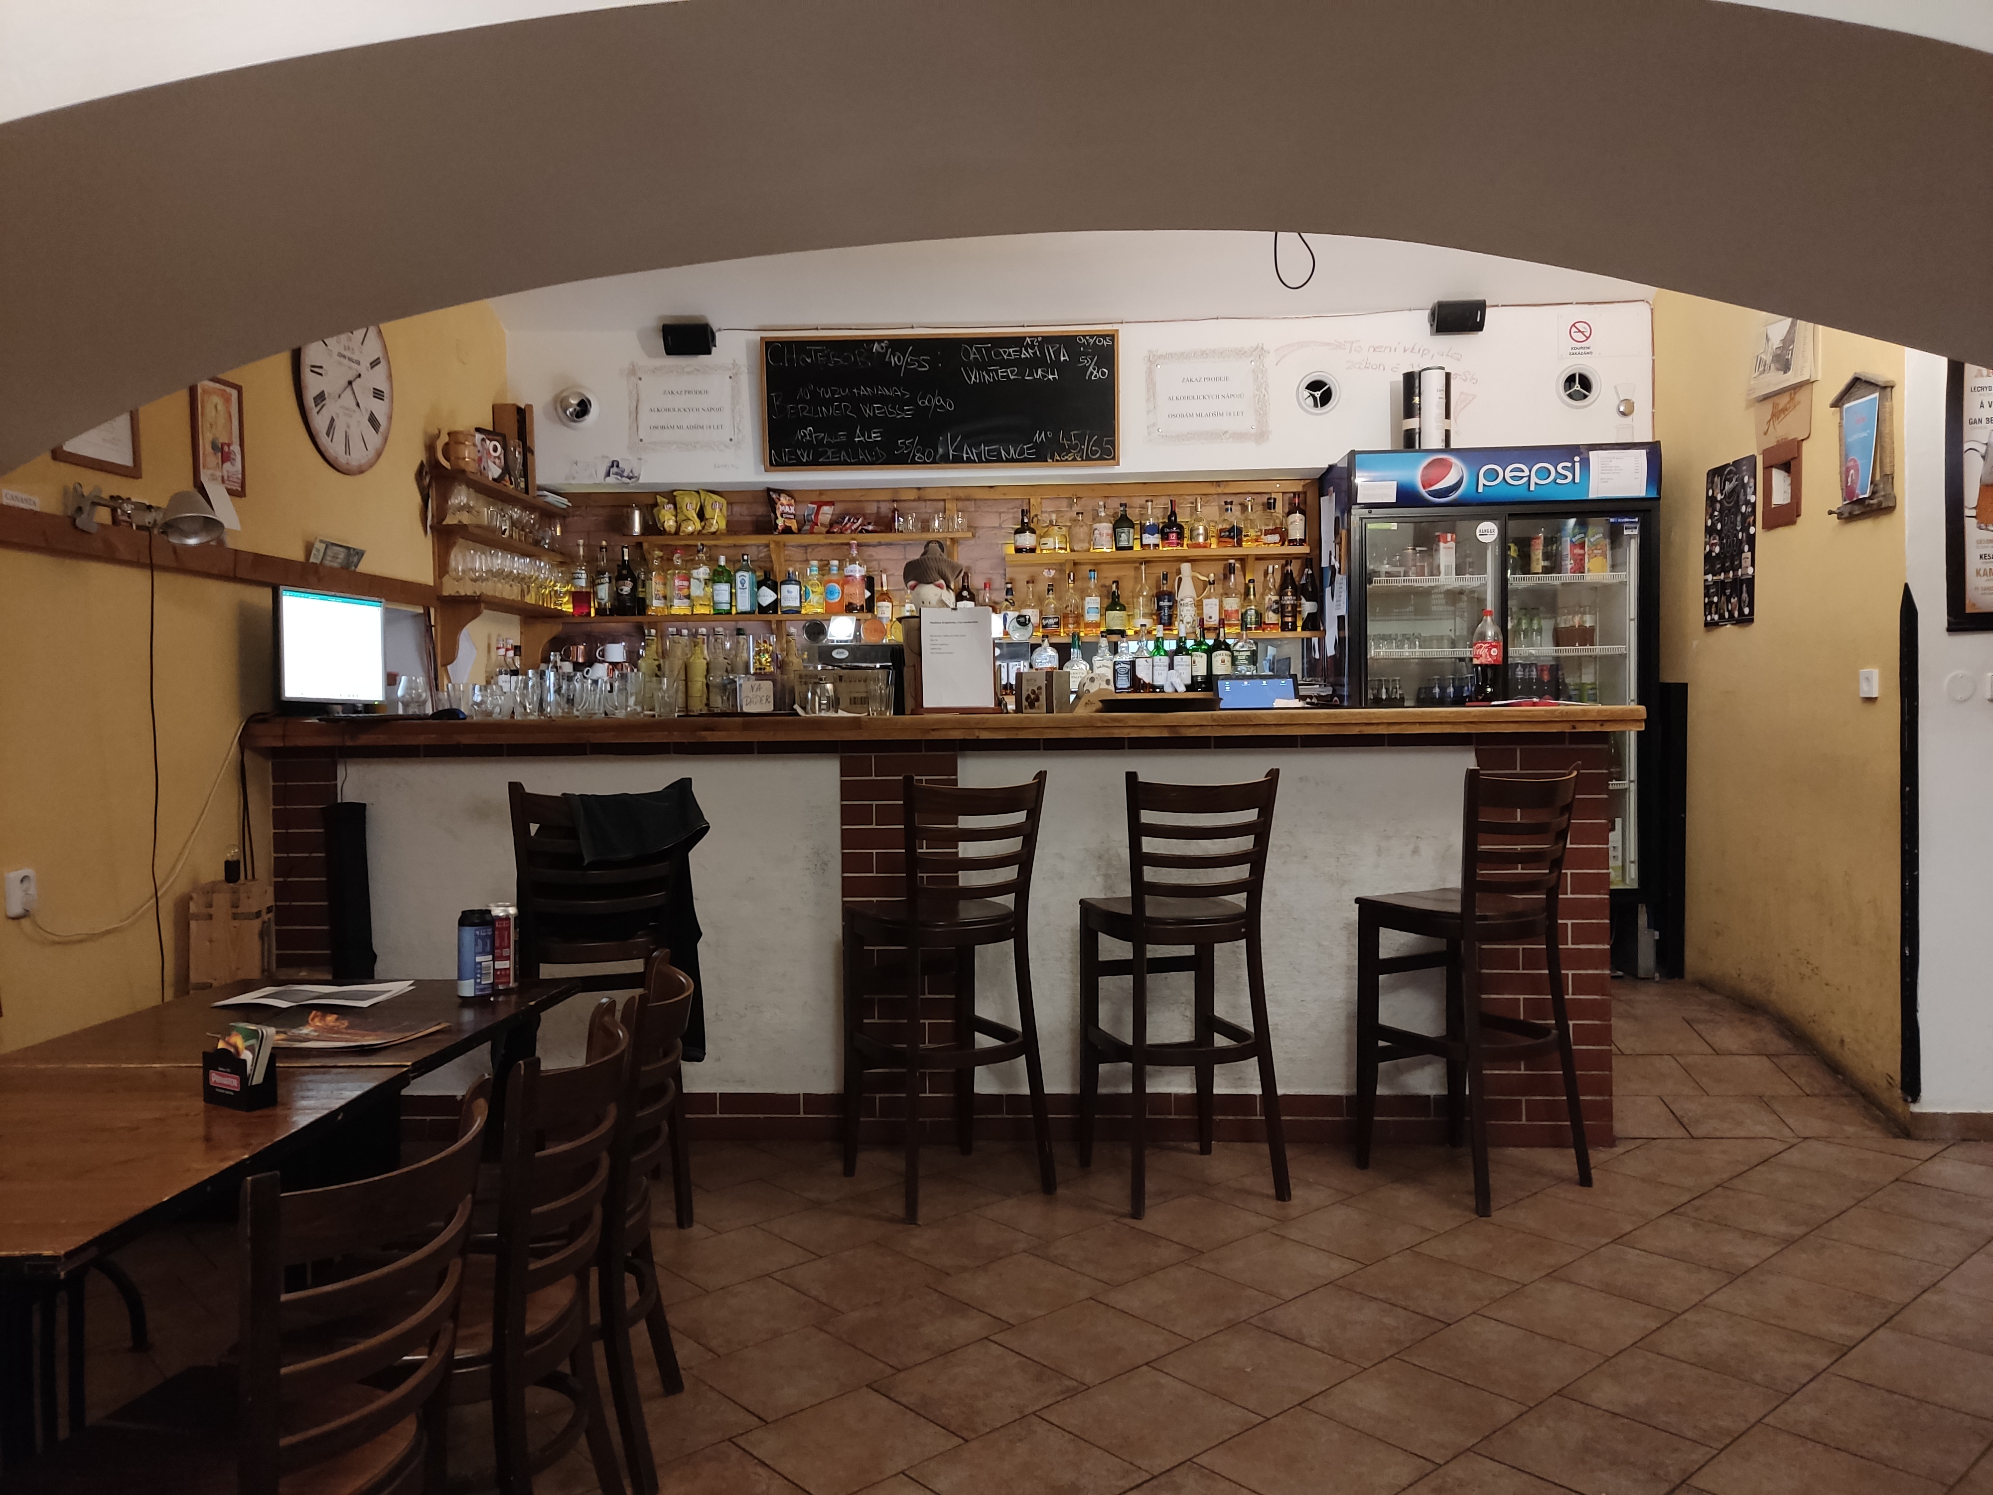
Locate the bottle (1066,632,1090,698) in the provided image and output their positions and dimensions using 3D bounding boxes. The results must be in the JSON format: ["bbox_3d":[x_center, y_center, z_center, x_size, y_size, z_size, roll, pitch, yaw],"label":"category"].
[{"bbox_3d":[0.327,-0.336,5.820,0.098,0.258,0.085,-1,1,3],"label":"bottle"}]

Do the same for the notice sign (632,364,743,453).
[{"bbox_3d":[-1.373,-1.503,6.355,0.488,0.399,0.015,-1,1,3],"label":"notice sign"}]

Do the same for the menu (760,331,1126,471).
[{"bbox_3d":[-0.231,-1.430,5.937,1.475,0.550,0.025,-1,1,2],"label":"menu"}]

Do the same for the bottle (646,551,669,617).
[{"bbox_3d":[-1.525,-0.742,6.486,0.085,0.298,0.085,-1,1,3],"label":"bottle"}]

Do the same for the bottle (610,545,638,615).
[{"bbox_3d":[-1.667,-0.752,6.493,0.091,0.318,0.091,-1,1,3],"label":"bottle"}]

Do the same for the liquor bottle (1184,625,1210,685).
[{"bbox_3d":[0.825,-0.371,5.867,0.080,0.300,0.080,-1,1,2],"label":"liquor bottle"}]

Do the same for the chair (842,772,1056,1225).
[{"bbox_3d":[-0.154,0.635,3.960,0.450,1.135,0.485,-1,1,-30],"label":"chair"}]

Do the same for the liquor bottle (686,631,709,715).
[{"bbox_3d":[-0.970,-0.249,4.680,0.069,0.268,0.069,-1,1,3],"label":"liquor bottle"}]

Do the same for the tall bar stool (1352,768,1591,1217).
[{"bbox_3d":[1.293,0.618,3.969,0.450,1.135,0.485,-1,1,-31],"label":"tall bar stool"}]

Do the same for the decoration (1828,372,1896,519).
[{"bbox_3d":[2.686,-0.934,4.462,0.080,0.430,0.260,-1,1,-7],"label":"decoration"}]

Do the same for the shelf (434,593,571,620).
[{"bbox_3d":[-1.947,-0.554,5.675,0.160,0.030,0.780,-1,1,9],"label":"shelf"}]

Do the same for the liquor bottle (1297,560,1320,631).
[{"bbox_3d":[1.381,-0.670,6.335,0.082,0.319,0.082,-1,1,3],"label":"liquor bottle"}]

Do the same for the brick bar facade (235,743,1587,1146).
[{"bbox_3d":[-0.206,0.596,4.463,4.060,1.205,0.250,-1,1,3],"label":"brick bar facade"}]

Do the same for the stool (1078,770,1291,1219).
[{"bbox_3d":[0.485,0.627,3.936,0.450,1.130,0.500,-1,1,-17],"label":"stool"}]

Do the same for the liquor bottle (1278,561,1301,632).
[{"bbox_3d":[1.290,-0.667,6.339,0.081,0.312,0.081,-1,1,3],"label":"liquor bottle"}]

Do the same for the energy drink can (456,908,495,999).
[{"bbox_3d":[-0.989,0.393,2.734,0.066,0.168,0.066,-1,1,0],"label":"energy drink can"}]

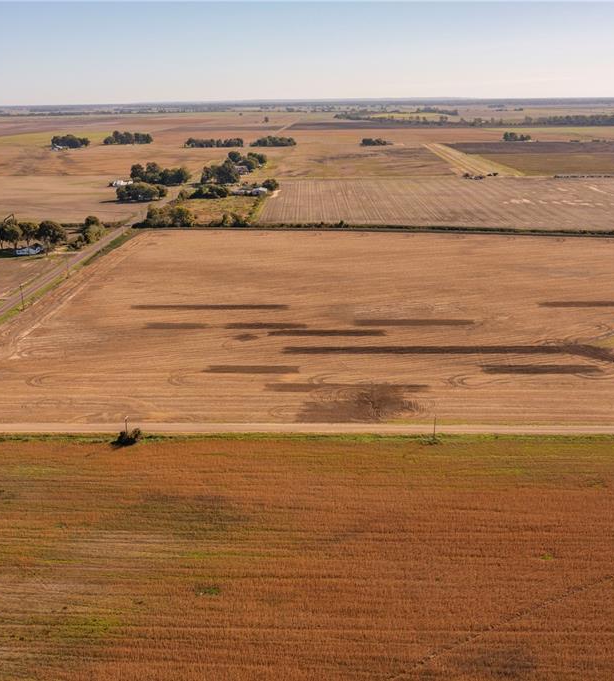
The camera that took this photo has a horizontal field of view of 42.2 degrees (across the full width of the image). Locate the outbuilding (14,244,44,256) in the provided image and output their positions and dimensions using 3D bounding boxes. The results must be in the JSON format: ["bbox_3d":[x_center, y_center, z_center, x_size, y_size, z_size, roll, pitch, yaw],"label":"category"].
[{"bbox_3d":[-182.853,-59.124,521.859,13.000,4.800,8.500,-1,17,-1],"label":"outbuilding"}]

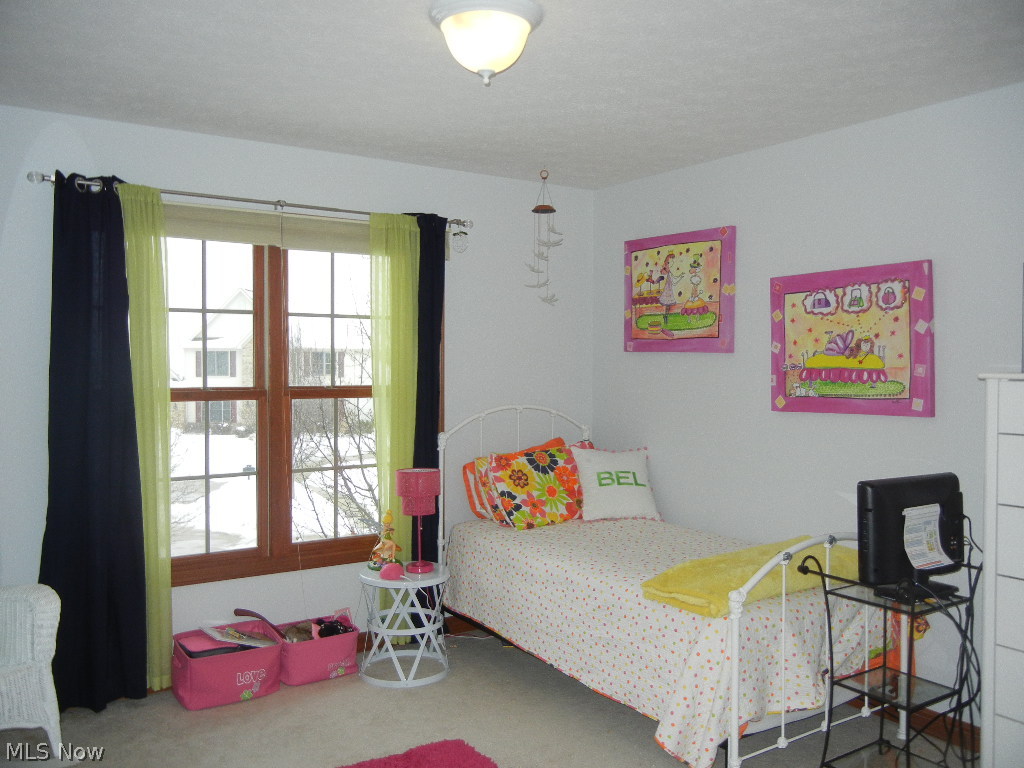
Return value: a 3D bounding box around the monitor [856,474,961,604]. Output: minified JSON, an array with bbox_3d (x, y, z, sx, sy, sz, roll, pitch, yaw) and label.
[{"bbox_3d":[1.392,0.518,3.029,0.550,0.395,0.160,-1,2,-34],"label":"monitor"}]

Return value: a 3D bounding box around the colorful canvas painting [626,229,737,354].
[{"bbox_3d":[0.853,-0.467,4.599,0.036,0.610,0.763,-1,2,-34],"label":"colorful canvas painting"}]

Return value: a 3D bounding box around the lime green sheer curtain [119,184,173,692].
[{"bbox_3d":[-1.541,0.244,3.734,0.210,2.131,0.100,-1,2,-34],"label":"lime green sheer curtain"}]

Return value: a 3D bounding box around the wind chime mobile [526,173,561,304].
[{"bbox_3d":[0.167,-0.748,4.549,0.196,0.685,0.196,0,1,0],"label":"wind chime mobile"}]

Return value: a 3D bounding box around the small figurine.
[{"bbox_3d":[-0.606,0.745,4.260,0.165,0.275,0.140,-1,2,-22],"label":"small figurine"}]

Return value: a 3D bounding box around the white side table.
[{"bbox_3d":[-0.495,1.098,4.117,0.416,0.472,0.416,0,1,0],"label":"white side table"}]

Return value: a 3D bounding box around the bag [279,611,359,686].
[{"bbox_3d":[-0.915,1.226,4.045,0.360,0.224,0.290,-1,2,-33],"label":"bag"}]

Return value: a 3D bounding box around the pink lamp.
[{"bbox_3d":[-0.435,0.647,4.210,0.208,0.473,0.208,0,2,0],"label":"pink lamp"}]

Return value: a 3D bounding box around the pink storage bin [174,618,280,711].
[{"bbox_3d":[-1.228,1.225,3.842,0.385,0.238,0.310,-1,2,-33],"label":"pink storage bin"}]

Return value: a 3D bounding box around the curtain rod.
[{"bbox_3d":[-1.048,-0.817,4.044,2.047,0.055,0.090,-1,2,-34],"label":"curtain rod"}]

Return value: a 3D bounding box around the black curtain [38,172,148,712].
[{"bbox_3d":[-1.713,0.249,3.606,0.425,2.179,0.160,-1,2,-34],"label":"black curtain"}]

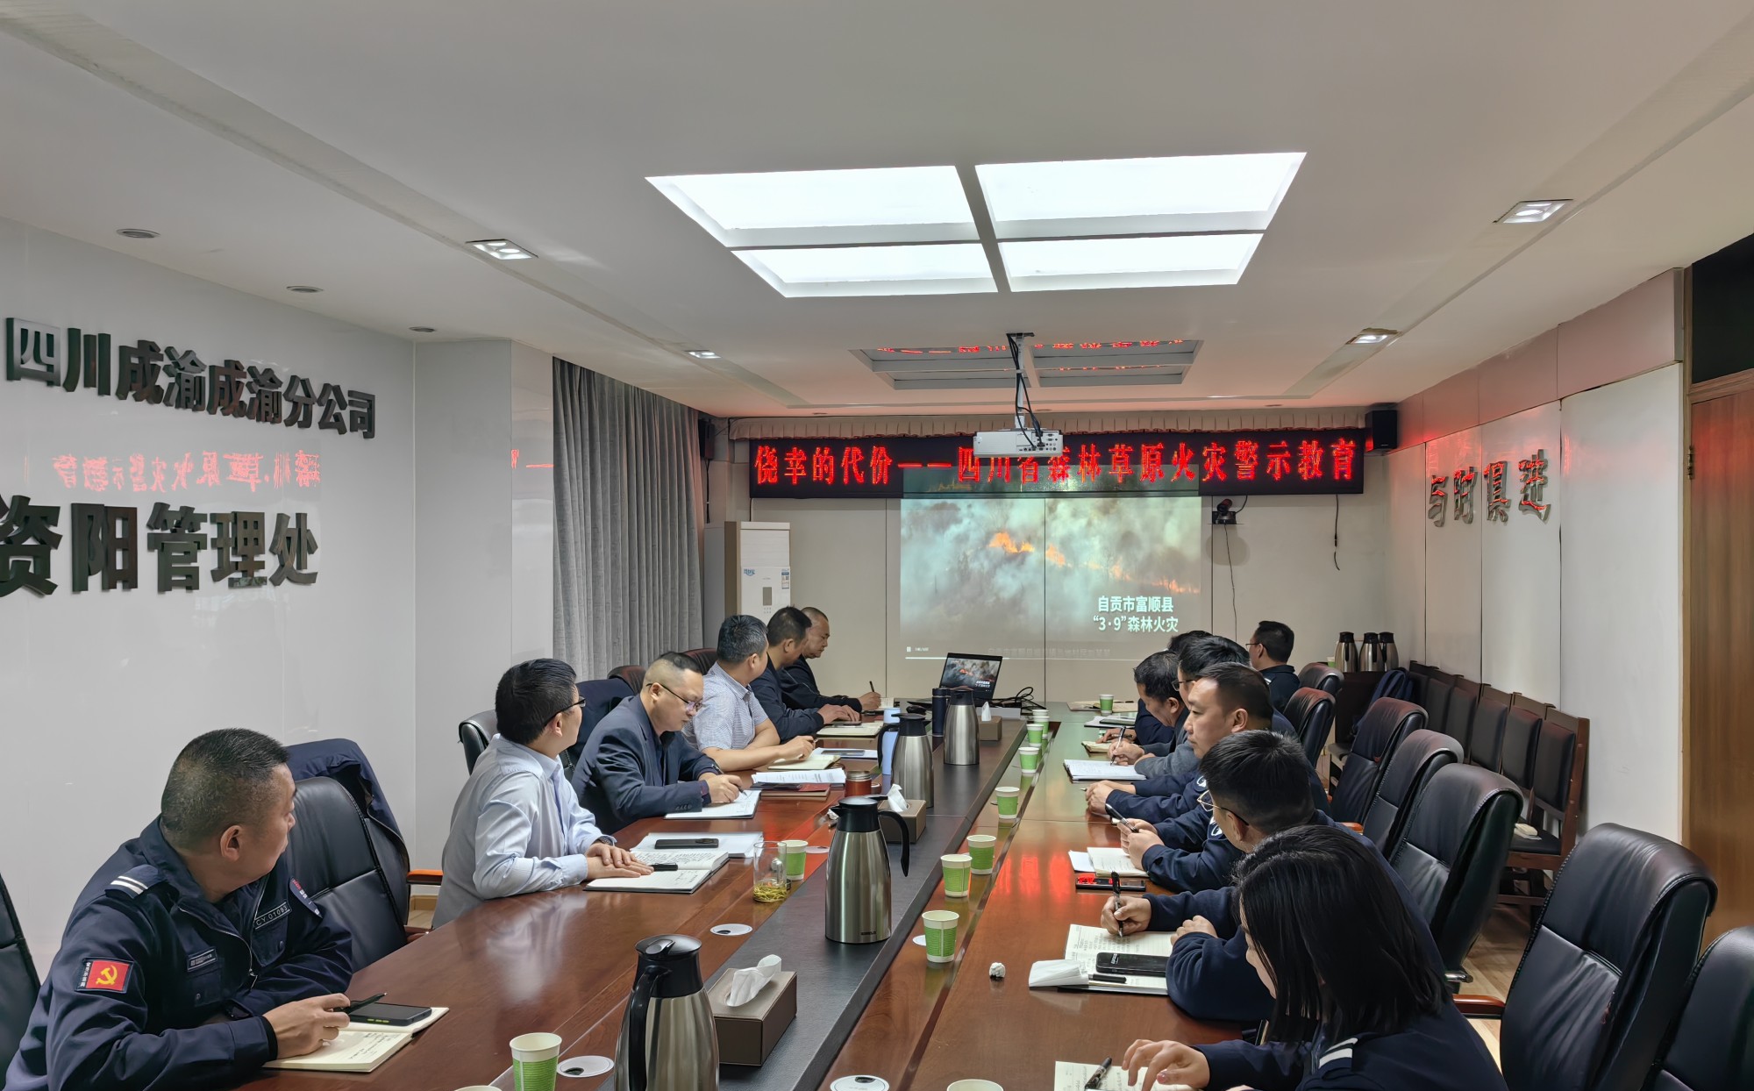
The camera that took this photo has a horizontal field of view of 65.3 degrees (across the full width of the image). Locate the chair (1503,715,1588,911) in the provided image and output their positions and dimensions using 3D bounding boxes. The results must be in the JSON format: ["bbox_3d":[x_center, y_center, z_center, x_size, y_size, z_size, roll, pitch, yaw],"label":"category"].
[{"bbox_3d":[2.373,1.094,5.226,0.520,0.930,0.430,0,0,9],"label":"chair"}]

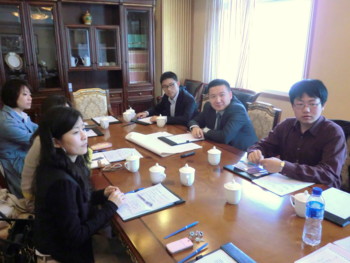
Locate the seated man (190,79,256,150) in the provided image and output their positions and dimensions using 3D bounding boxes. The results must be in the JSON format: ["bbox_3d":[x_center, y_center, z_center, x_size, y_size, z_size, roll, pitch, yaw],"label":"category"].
[{"bbox_3d":[0.414,0.207,2.588,0.760,1.220,0.580,-12,19,-38],"label":"seated man"}]

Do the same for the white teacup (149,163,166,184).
[{"bbox_3d":[-0.086,0.221,1.671,0.086,0.113,0.101,-15,22,-43],"label":"white teacup"}]

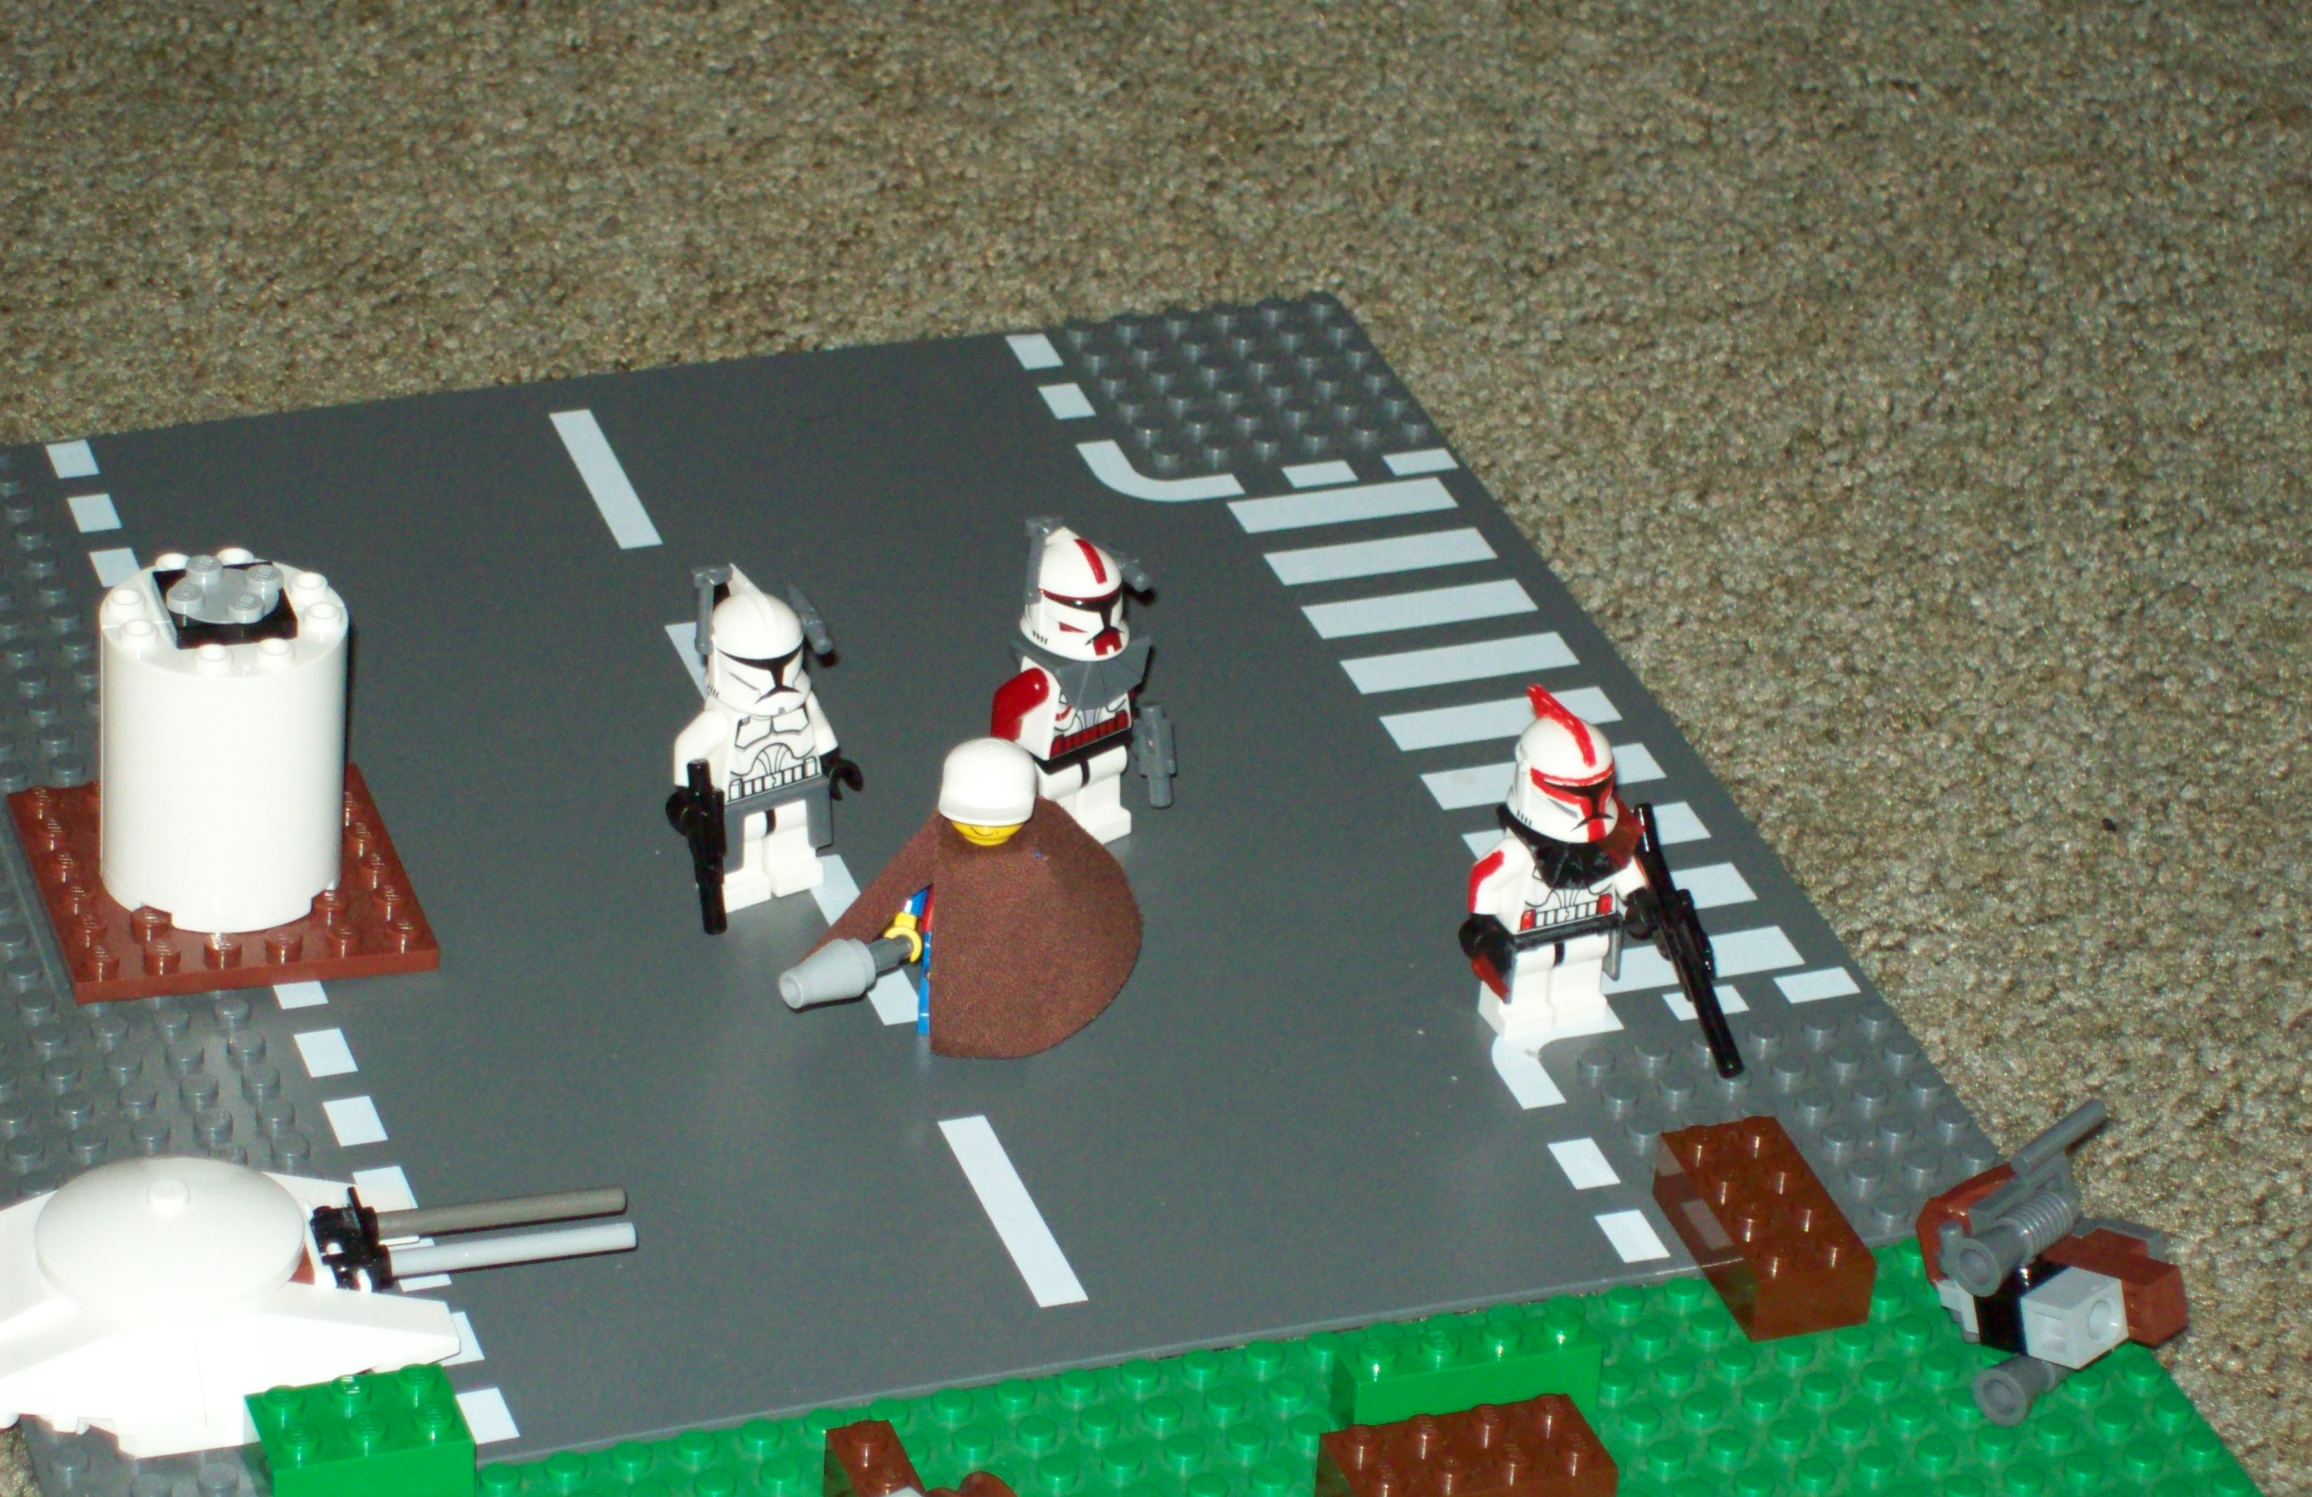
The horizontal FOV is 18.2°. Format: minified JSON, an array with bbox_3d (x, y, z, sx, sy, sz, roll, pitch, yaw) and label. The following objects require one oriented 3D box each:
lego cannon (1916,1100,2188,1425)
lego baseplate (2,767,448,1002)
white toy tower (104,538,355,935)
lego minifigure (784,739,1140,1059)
[{"bbox_3d":[0.109,0.062,0.892,0.033,0.025,0.033,-25,25,-37],"label":"lego cannon"},{"bbox_3d":[-0.124,0.017,0.956,0.048,0.005,0.048,-5,32,-18],"label":"lego baseplate"},{"bbox_3d":[-0.122,-0.001,0.945,0.032,0.040,0.032,-5,32,-18],"label":"white toy tower"},{"bbox_3d":[-0.024,0.019,0.930,0.044,0.042,0.026,5,31,2],"label":"lego minifigure"}]

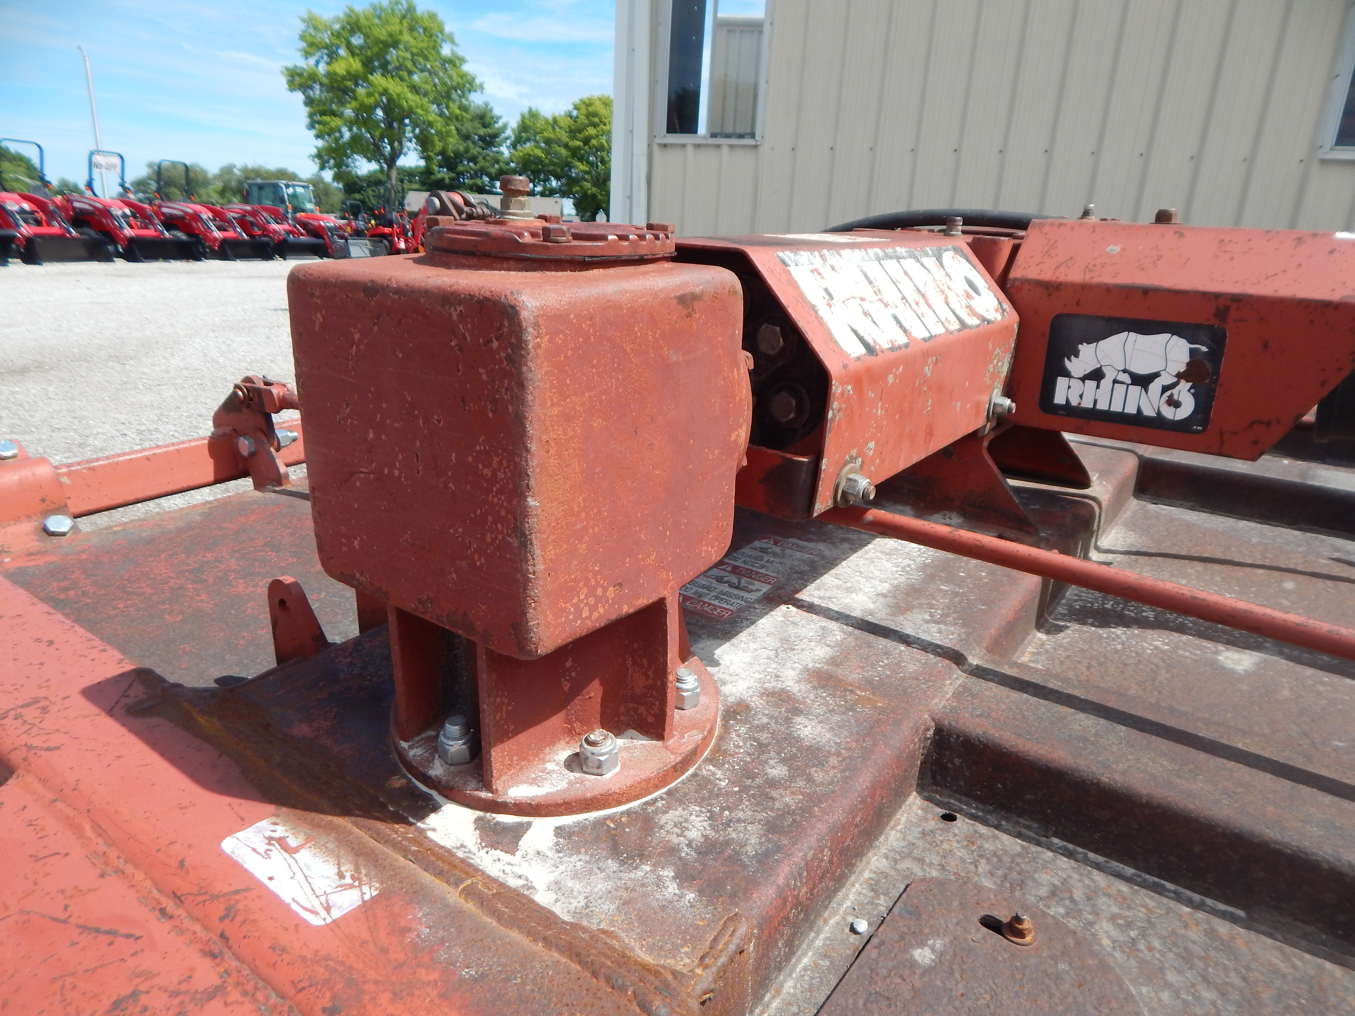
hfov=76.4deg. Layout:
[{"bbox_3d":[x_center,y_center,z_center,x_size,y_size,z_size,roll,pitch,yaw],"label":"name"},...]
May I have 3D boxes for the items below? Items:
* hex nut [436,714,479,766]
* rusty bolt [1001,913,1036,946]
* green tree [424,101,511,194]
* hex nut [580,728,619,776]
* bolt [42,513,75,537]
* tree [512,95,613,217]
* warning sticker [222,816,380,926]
[{"bbox_3d":[-0.174,0.180,0.678,0.032,0.029,0.031,2,21,0],"label":"hex nut"},{"bbox_3d":[0.250,0.304,0.628,0.025,0.014,0.025,2,21,0],"label":"rusty bolt"},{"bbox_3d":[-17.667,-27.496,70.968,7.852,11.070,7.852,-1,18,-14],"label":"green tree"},{"bbox_3d":[-0.061,0.188,0.670,0.032,0.025,0.031,2,21,0],"label":"hex nut"},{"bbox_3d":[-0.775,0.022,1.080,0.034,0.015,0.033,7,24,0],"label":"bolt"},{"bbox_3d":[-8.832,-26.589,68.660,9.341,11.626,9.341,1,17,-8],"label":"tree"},{"bbox_3d":[-0.258,0.243,0.583,0.122,0.002,0.048,15,15,33],"label":"warning sticker"}]

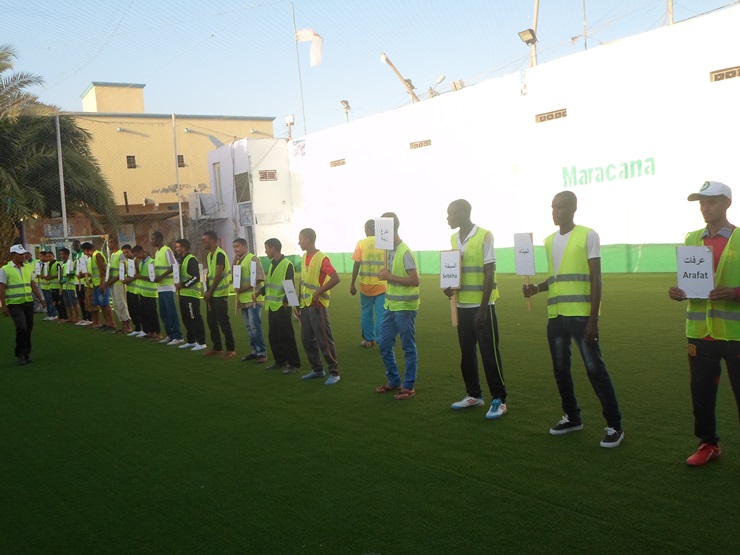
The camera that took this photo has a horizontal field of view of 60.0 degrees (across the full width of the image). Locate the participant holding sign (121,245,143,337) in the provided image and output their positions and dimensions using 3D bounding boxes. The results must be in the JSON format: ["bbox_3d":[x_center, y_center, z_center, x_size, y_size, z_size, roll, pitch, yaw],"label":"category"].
[{"bbox_3d":[-4.346,0.225,11.785,0.420,1.660,0.480,-6,5,-40],"label":"participant holding sign"}]

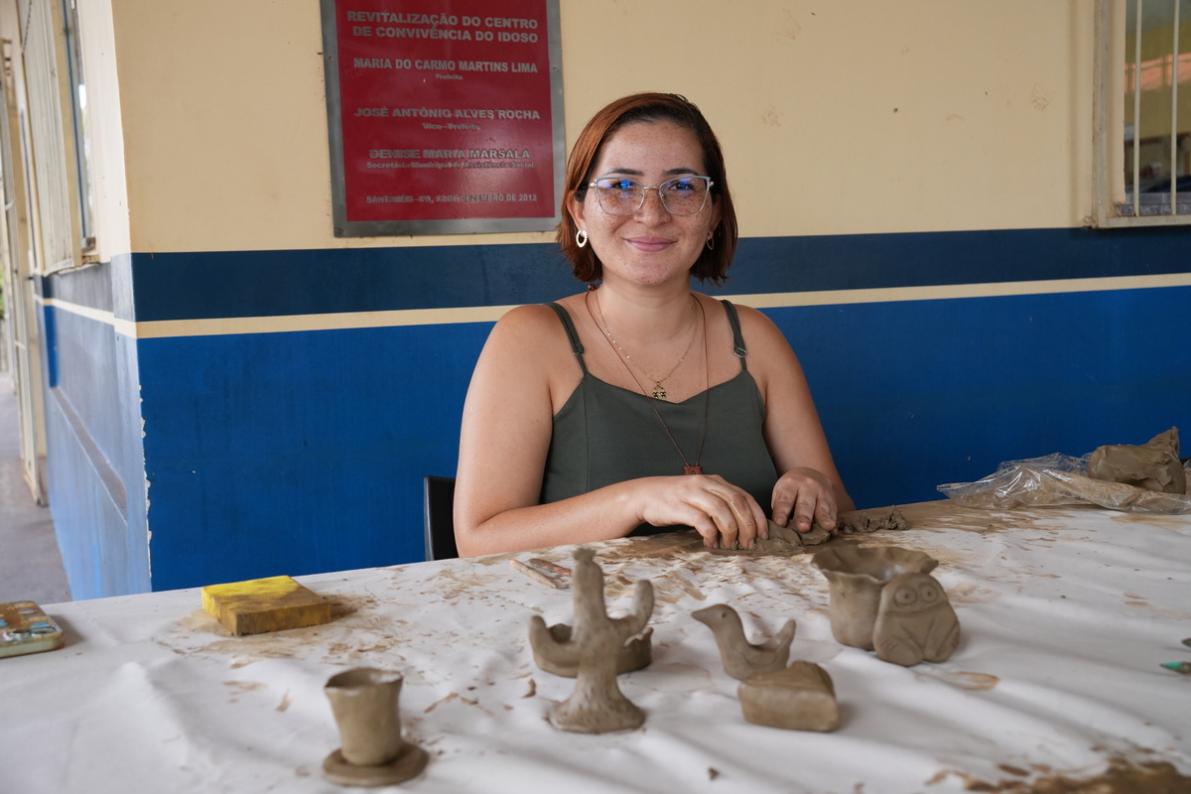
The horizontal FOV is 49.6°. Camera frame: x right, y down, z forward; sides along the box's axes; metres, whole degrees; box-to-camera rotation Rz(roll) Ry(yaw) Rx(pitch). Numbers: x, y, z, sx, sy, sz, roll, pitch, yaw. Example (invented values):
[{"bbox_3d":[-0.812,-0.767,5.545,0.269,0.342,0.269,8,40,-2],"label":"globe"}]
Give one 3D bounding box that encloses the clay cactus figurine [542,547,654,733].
[{"bbox_3d":[0.000,0.150,0.818,0.076,0.109,0.058,-2,6,0],"label":"clay cactus figurine"}]

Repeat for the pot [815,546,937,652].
[{"bbox_3d":[0.210,0.153,0.967,0.095,0.060,0.095,-2,6,0],"label":"pot"}]

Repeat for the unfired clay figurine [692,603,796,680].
[{"bbox_3d":[0.104,0.168,0.905,0.073,0.049,0.040,-1,6,6],"label":"unfired clay figurine"}]

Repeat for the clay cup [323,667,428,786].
[{"bbox_3d":[-0.129,0.190,0.752,0.061,0.053,0.061,-2,6,0],"label":"clay cup"}]

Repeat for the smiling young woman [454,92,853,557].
[{"bbox_3d":[0.119,0.272,1.375,0.490,1.220,0.680,-3,6,-14],"label":"smiling young woman"}]

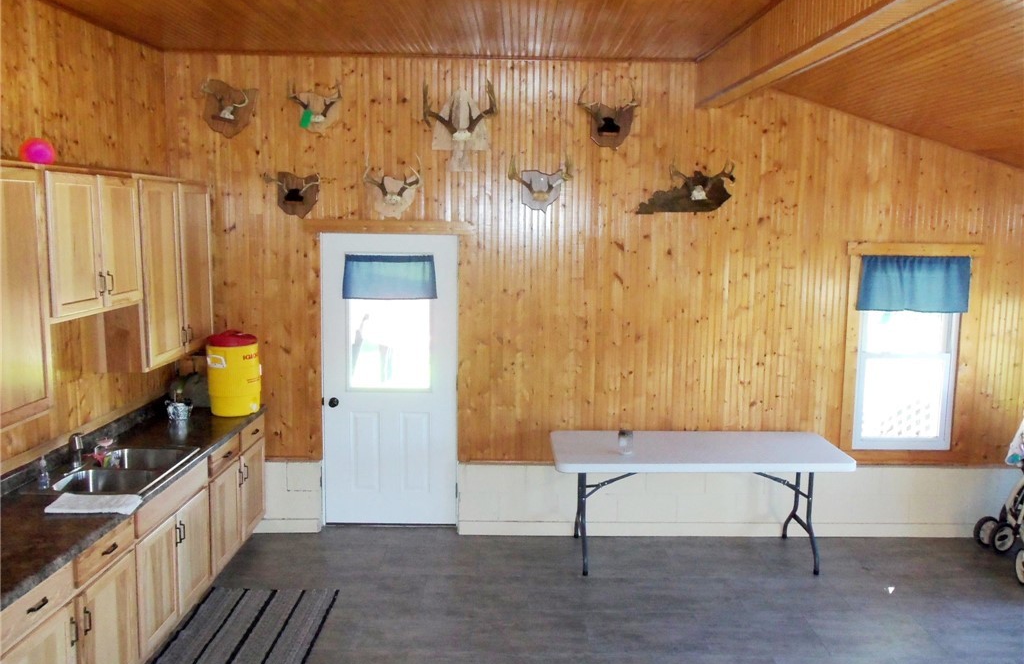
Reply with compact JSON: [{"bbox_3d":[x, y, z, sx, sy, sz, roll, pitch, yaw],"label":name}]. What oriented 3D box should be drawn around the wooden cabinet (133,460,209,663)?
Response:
[{"bbox_3d":[-2.005,1.147,4.210,0.600,0.840,0.905,0,8,1],"label":"wooden cabinet"}]

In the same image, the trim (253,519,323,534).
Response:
[{"bbox_3d":[-1.552,1.349,5.718,0.460,0.100,0.030,0,8,1],"label":"trim"}]

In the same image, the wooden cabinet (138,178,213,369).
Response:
[{"bbox_3d":[-2.140,-0.383,4.980,0.310,1.055,1.030,0,8,1],"label":"wooden cabinet"}]

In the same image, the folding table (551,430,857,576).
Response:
[{"bbox_3d":[1.176,1.099,5.313,1.830,0.740,0.760,0,8,1],"label":"folding table"}]

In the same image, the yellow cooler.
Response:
[{"bbox_3d":[-1.797,0.260,5.349,0.325,0.515,0.330,3,8,19],"label":"yellow cooler"}]

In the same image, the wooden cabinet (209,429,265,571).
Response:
[{"bbox_3d":[-1.995,1.021,5.165,0.600,0.840,1.030,0,8,1],"label":"wooden cabinet"}]

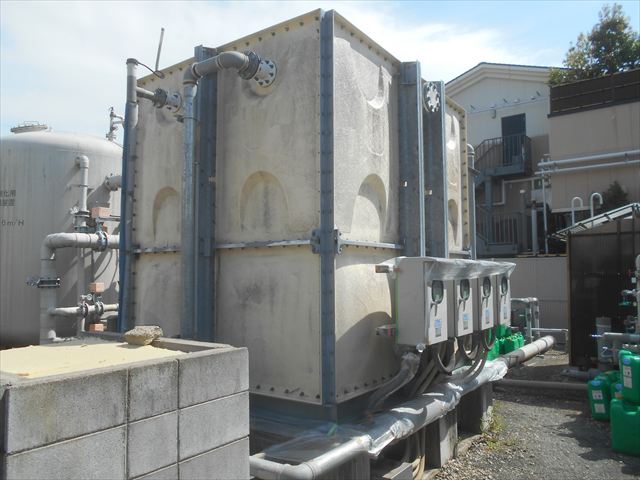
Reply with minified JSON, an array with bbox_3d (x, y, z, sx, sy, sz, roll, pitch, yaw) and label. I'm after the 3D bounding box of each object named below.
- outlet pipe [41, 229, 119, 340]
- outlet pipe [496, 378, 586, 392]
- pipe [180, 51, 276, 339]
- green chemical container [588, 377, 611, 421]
[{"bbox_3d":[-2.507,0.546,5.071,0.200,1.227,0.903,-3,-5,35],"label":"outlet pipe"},{"bbox_3d":[2.765,1.840,6.000,1.250,0.100,0.100,-2,-4,18],"label":"outlet pipe"},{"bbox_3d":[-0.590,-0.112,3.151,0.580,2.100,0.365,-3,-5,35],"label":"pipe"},{"bbox_3d":[2.890,1.624,4.970,0.180,0.385,0.310,-3,-5,32],"label":"green chemical container"}]

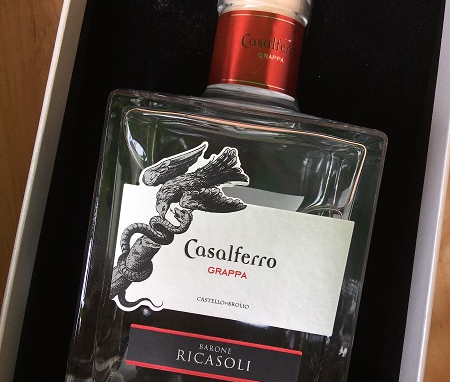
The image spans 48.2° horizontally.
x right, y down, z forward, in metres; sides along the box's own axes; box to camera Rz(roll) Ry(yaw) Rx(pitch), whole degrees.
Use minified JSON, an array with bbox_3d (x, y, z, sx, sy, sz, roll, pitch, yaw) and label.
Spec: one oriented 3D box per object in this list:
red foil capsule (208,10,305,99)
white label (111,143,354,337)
[{"bbox_3d":[0.013,-0.053,0.201,0.035,0.035,0.027,8,94,-17],"label":"red foil capsule"},{"bbox_3d":[0.003,0.017,0.176,0.082,0.002,0.064,9,94,0],"label":"white label"}]

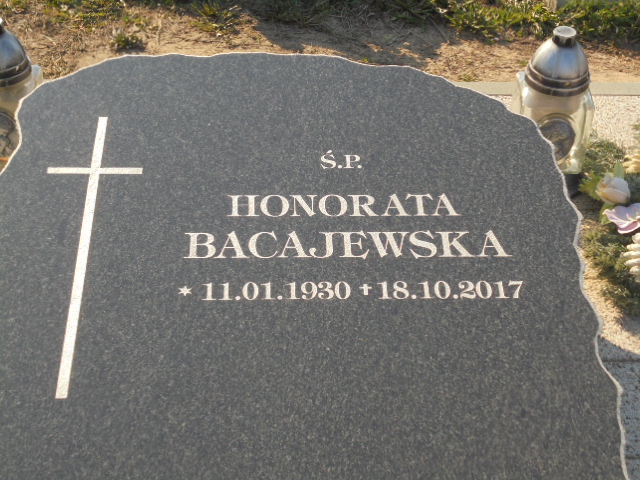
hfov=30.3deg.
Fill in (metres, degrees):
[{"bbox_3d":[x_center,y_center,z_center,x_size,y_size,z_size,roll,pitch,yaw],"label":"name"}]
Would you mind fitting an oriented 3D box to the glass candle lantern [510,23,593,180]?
[{"bbox_3d":[0.405,-0.225,2.040,0.135,0.300,0.130,5,38,6],"label":"glass candle lantern"}]

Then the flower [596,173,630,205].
[{"bbox_3d":[0.481,-0.084,1.940,0.053,0.048,0.053,-27,45,-31],"label":"flower"}]

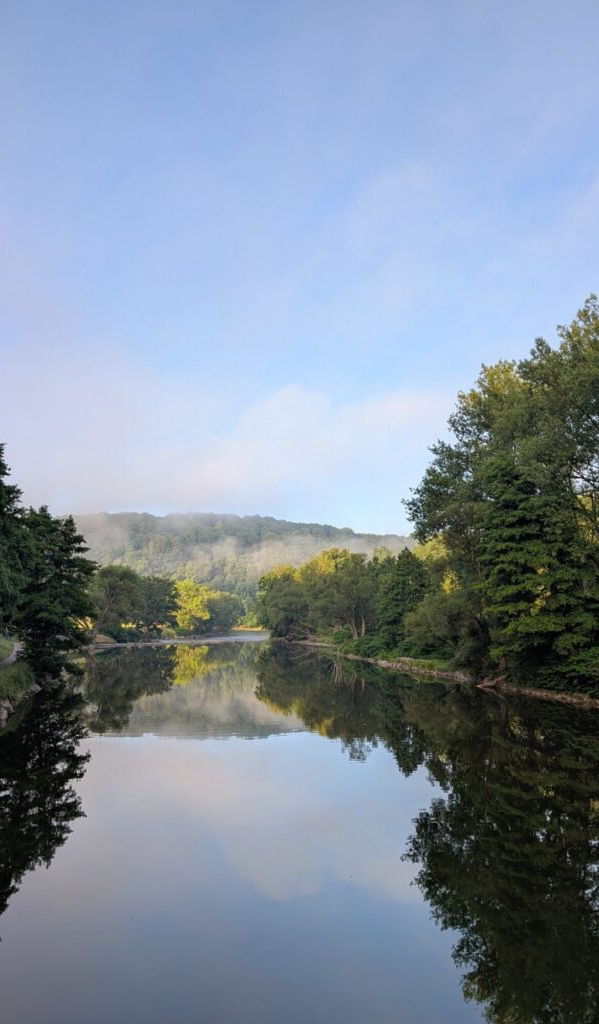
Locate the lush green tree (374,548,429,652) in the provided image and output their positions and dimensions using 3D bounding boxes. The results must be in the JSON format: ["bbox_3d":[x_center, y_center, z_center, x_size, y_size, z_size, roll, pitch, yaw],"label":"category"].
[{"bbox_3d":[14.750,12.930,102.850,8.200,15.250,8.200,1,-9,0],"label":"lush green tree"}]

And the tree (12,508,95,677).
[{"bbox_3d":[-19.490,6.310,56.100,6.760,13.240,6.760,1,-9,0],"label":"tree"}]

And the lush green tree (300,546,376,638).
[{"bbox_3d":[5.940,13.050,111.100,12.190,14.580,10.970,1,-9,0],"label":"lush green tree"}]

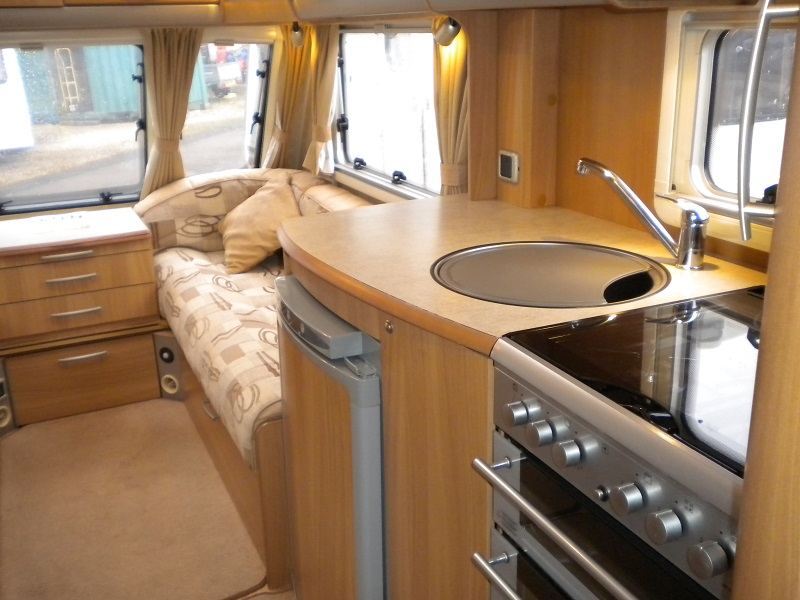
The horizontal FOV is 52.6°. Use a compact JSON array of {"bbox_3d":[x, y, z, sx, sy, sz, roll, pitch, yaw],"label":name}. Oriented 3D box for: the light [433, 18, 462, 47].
[{"bbox_3d":[0.120,-0.689,2.083,0.050,0.078,0.075,-3,18,-6],"label":"light"}]

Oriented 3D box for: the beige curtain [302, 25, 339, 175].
[{"bbox_3d":[-0.324,-0.788,3.235,0.110,0.590,0.230,-9,19,-23],"label":"beige curtain"}]

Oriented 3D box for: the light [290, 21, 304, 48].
[{"bbox_3d":[-0.380,-0.989,3.012,0.050,0.100,0.060,1,18,5],"label":"light"}]

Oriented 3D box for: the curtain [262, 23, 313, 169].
[{"bbox_3d":[-0.453,-0.800,3.329,0.180,0.680,0.120,-9,44,-23],"label":"curtain"}]

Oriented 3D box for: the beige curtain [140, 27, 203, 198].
[{"bbox_3d":[-0.902,-0.720,3.174,0.210,0.740,0.120,-9,44,-23],"label":"beige curtain"}]

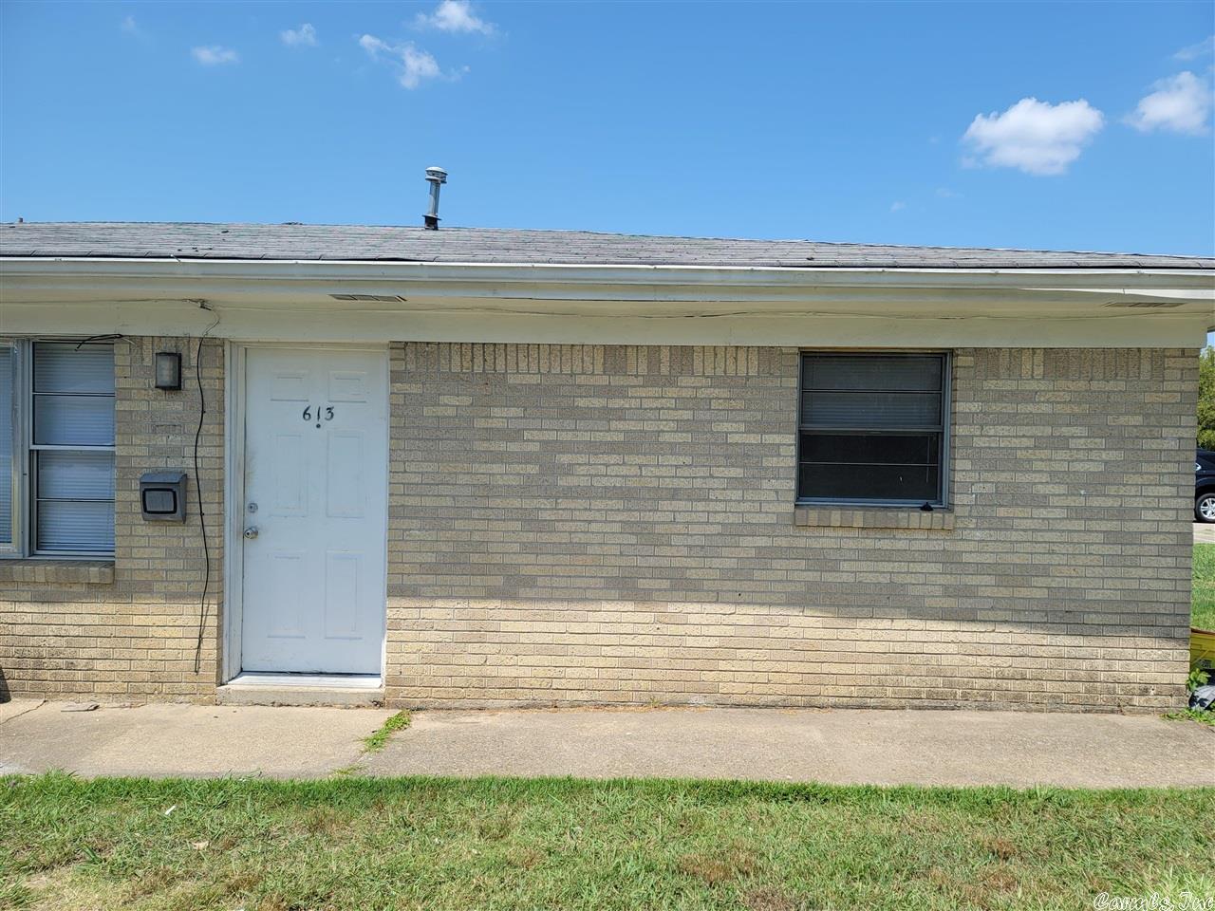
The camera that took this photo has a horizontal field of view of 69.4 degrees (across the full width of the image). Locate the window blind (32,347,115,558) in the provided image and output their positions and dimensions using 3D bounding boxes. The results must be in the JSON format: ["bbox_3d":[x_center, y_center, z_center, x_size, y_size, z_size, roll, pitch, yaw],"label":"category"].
[{"bbox_3d":[-3.314,-0.044,5.470,0.570,1.310,0.040,1,1,1],"label":"window blind"}]

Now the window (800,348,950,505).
[{"bbox_3d":[1.605,-0.161,5.315,0.920,0.940,0.080,1,1,1],"label":"window"}]

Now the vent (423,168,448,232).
[{"bbox_3d":[-1.927,-2.878,9.800,0.235,0.680,0.235,4,1,1],"label":"vent"}]

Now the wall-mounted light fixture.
[{"bbox_3d":[-2.637,-0.504,5.270,0.140,0.225,0.090,1,1,1],"label":"wall-mounted light fixture"}]

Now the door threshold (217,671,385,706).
[{"bbox_3d":[-1.858,1.440,5.430,1.020,0.140,0.220,1,1,1],"label":"door threshold"}]

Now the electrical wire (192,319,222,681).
[{"bbox_3d":[-2.418,0.226,5.290,0.165,2.190,0.040,1,1,1],"label":"electrical wire"}]

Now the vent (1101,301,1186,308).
[{"bbox_3d":[2.943,-0.828,4.820,0.400,0.020,0.160,1,1,1],"label":"vent"}]

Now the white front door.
[{"bbox_3d":[-1.839,0.347,5.530,0.915,2.040,0.050,1,1,1],"label":"white front door"}]

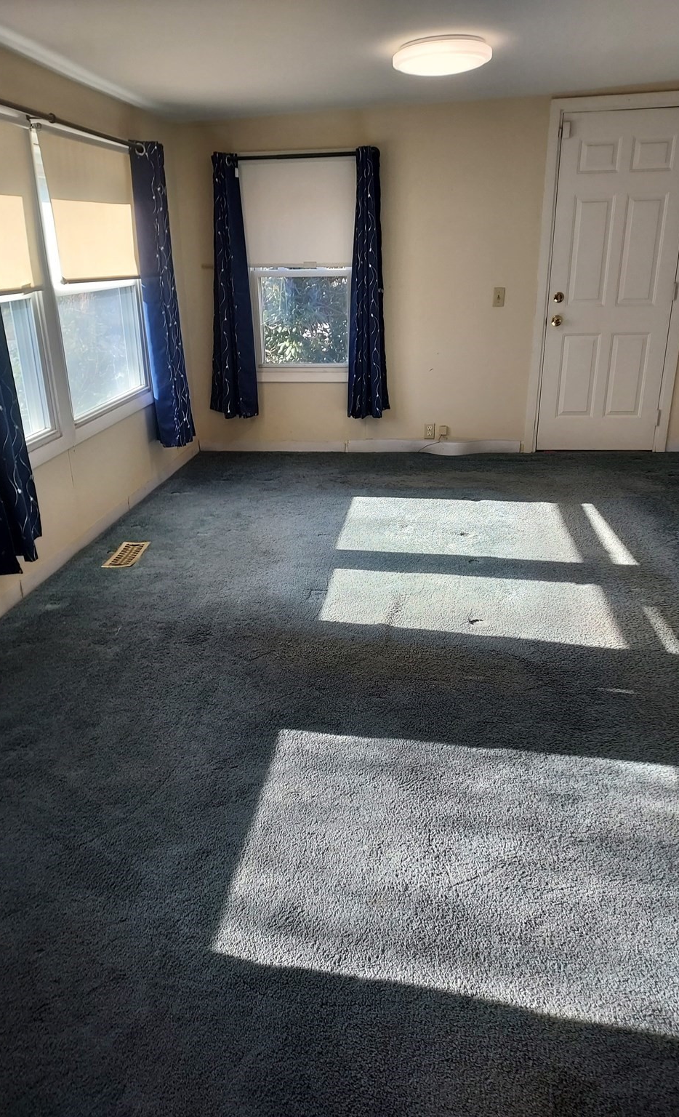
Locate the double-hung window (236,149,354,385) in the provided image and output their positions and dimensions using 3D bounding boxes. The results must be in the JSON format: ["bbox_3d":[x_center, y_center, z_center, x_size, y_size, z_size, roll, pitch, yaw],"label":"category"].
[{"bbox_3d":[-0.245,-1.843,5.013,0.800,1.385,0.100,1,23,6],"label":"double-hung window"}]

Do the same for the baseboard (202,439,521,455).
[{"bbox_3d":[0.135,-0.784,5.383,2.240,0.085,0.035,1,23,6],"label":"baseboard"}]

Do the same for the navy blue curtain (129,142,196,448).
[{"bbox_3d":[-1.016,-1.488,4.502,0.130,1.630,0.350,2,23,8],"label":"navy blue curtain"}]

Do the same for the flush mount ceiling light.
[{"bbox_3d":[0.432,-2.114,3.260,0.410,0.085,0.410,1,23,6],"label":"flush mount ceiling light"}]

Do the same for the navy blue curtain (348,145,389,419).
[{"bbox_3d":[0.186,-1.699,4.929,0.260,1.630,0.110,1,23,6],"label":"navy blue curtain"}]

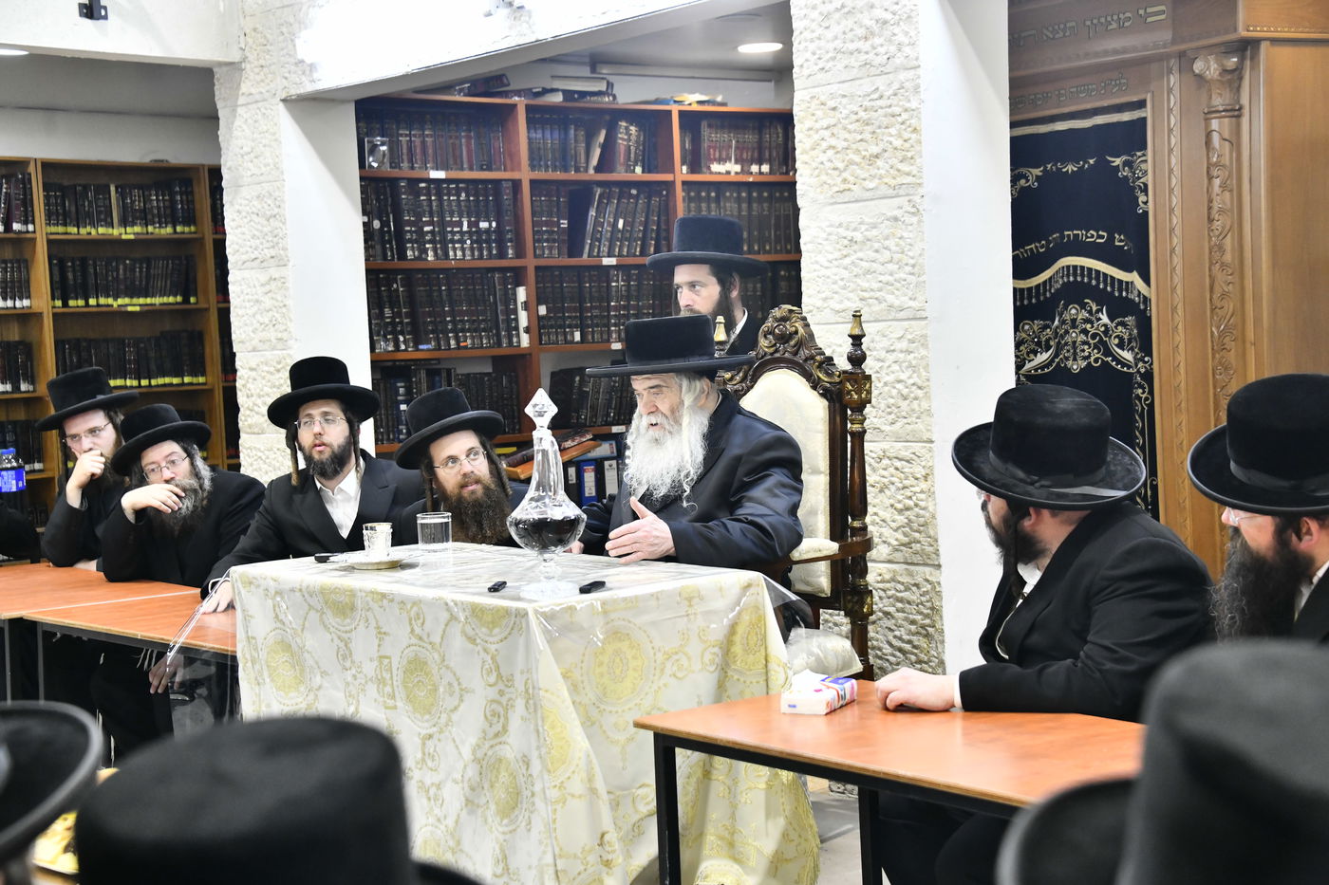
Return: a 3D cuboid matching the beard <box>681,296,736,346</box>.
[{"bbox_3d":[0.119,-0.336,6.080,0.130,0.170,0.150,-5,3,-44],"label":"beard"}]

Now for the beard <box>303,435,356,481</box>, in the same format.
[{"bbox_3d":[-0.949,0.044,6.050,0.148,0.135,0.125,-2,3,13],"label":"beard"}]

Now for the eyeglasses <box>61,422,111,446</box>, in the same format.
[{"bbox_3d":[-1.765,-0.029,6.550,0.140,0.042,0.135,-16,3,15],"label":"eyeglasses"}]

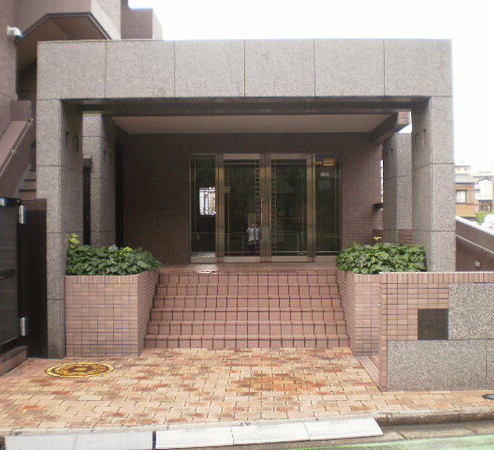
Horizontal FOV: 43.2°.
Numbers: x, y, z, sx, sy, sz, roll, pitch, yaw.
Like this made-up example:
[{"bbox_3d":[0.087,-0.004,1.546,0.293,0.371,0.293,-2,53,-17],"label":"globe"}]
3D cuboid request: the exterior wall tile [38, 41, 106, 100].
[{"bbox_3d":[-2.166,-1.914,7.729,0.850,0.700,0.060,0,0,0],"label":"exterior wall tile"}]

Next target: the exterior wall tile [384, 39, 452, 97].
[{"bbox_3d":[2.099,-1.935,7.705,0.830,0.700,0.060,0,0,0],"label":"exterior wall tile"}]

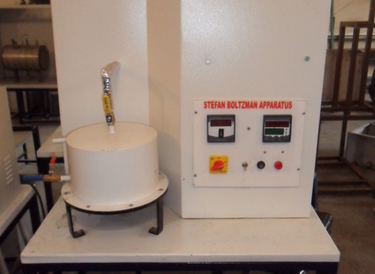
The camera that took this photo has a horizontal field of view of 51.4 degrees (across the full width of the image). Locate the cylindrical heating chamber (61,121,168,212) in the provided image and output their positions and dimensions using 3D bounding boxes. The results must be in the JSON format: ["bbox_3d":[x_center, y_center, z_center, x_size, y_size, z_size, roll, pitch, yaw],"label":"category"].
[{"bbox_3d":[-0.187,0.062,1.018,0.280,0.142,0.280,0,16,-1],"label":"cylindrical heating chamber"}]

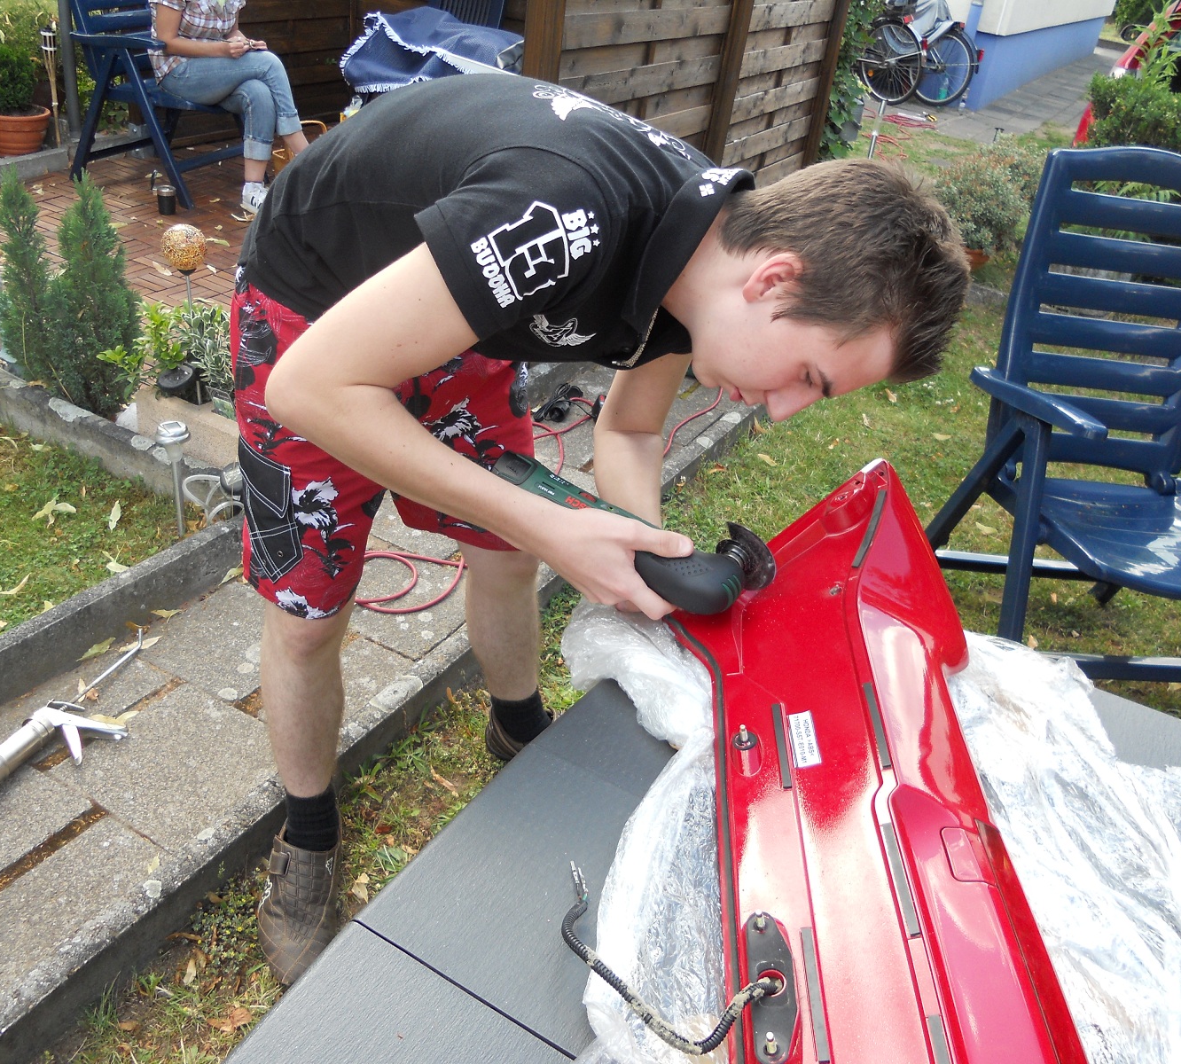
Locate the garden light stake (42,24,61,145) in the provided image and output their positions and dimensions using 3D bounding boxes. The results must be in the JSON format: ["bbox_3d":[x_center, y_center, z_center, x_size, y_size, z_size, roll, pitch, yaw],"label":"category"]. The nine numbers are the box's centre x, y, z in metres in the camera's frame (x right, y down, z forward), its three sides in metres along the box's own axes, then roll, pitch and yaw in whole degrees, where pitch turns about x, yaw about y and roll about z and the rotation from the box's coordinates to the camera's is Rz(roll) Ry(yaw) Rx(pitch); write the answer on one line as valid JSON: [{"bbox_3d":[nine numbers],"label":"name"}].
[{"bbox_3d":[-2.146,-1.780,4.421,0.065,0.461,0.065,-7,34,-24],"label":"garden light stake"}]

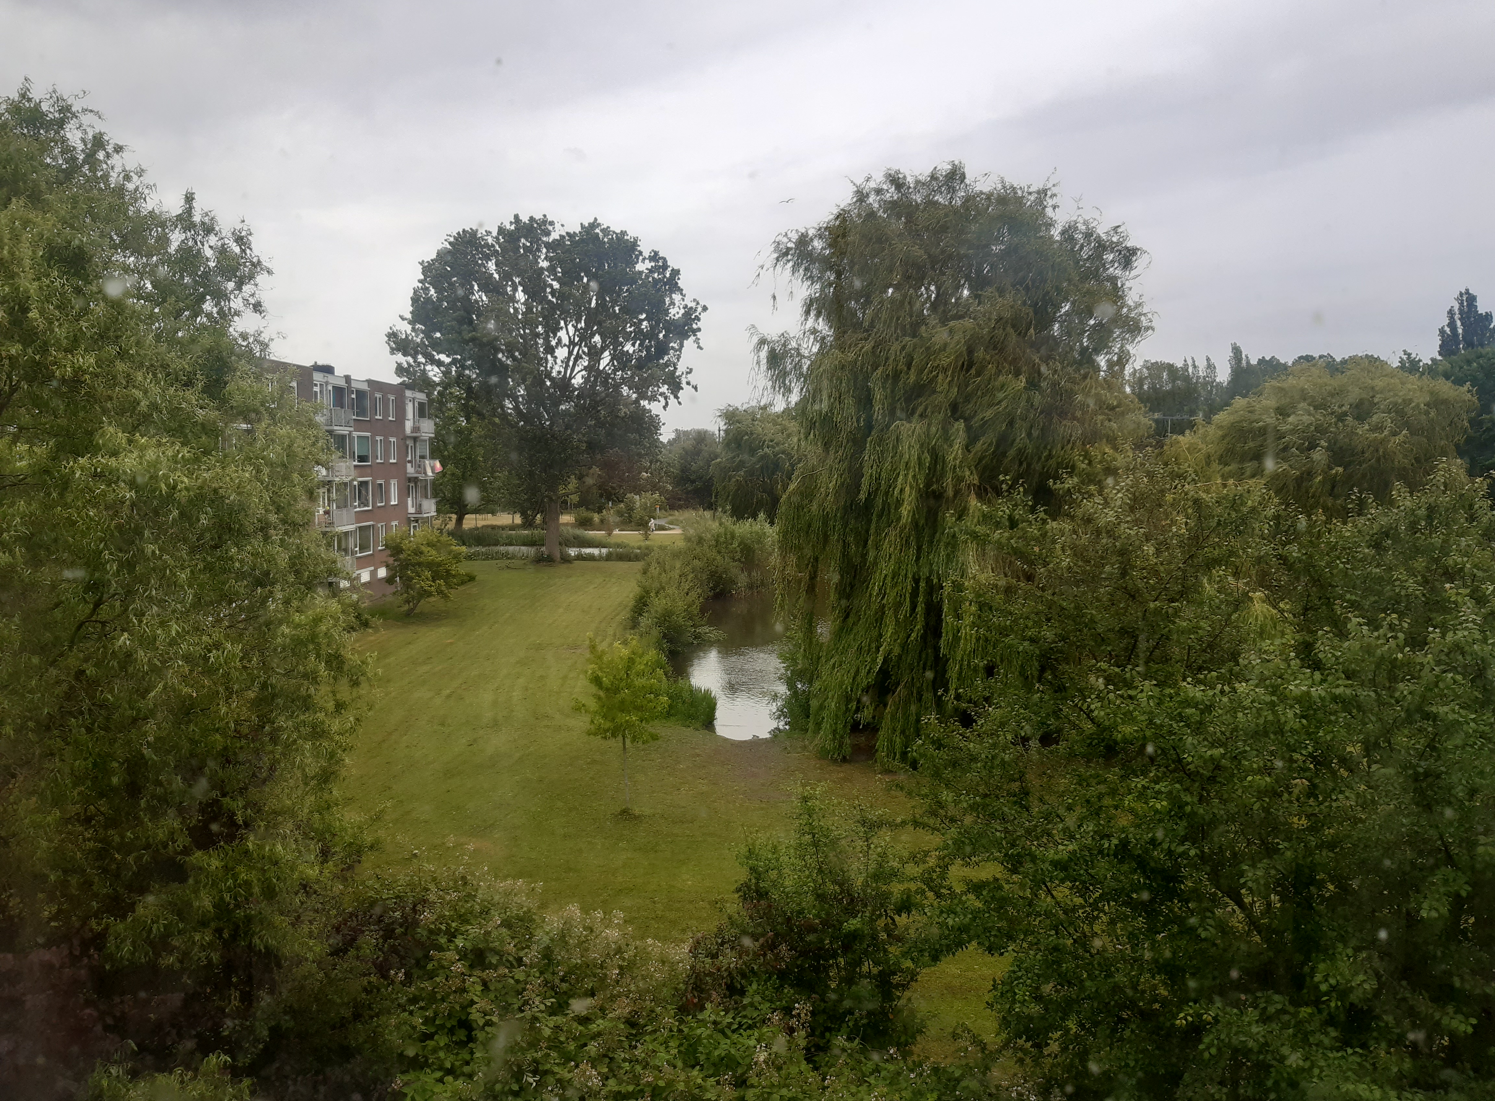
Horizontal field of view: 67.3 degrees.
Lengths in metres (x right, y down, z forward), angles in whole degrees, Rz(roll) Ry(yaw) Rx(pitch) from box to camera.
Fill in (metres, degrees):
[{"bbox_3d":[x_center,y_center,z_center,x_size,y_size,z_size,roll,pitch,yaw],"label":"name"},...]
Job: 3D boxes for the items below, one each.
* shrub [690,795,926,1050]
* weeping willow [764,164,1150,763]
[{"bbox_3d":[0.930,5.488,18.071,3.600,3.700,3.200,0,4,3],"label":"shrub"},{"bbox_3d":[7.013,-3.357,37.353,12.500,18.400,12.000,1,4,11],"label":"weeping willow"}]

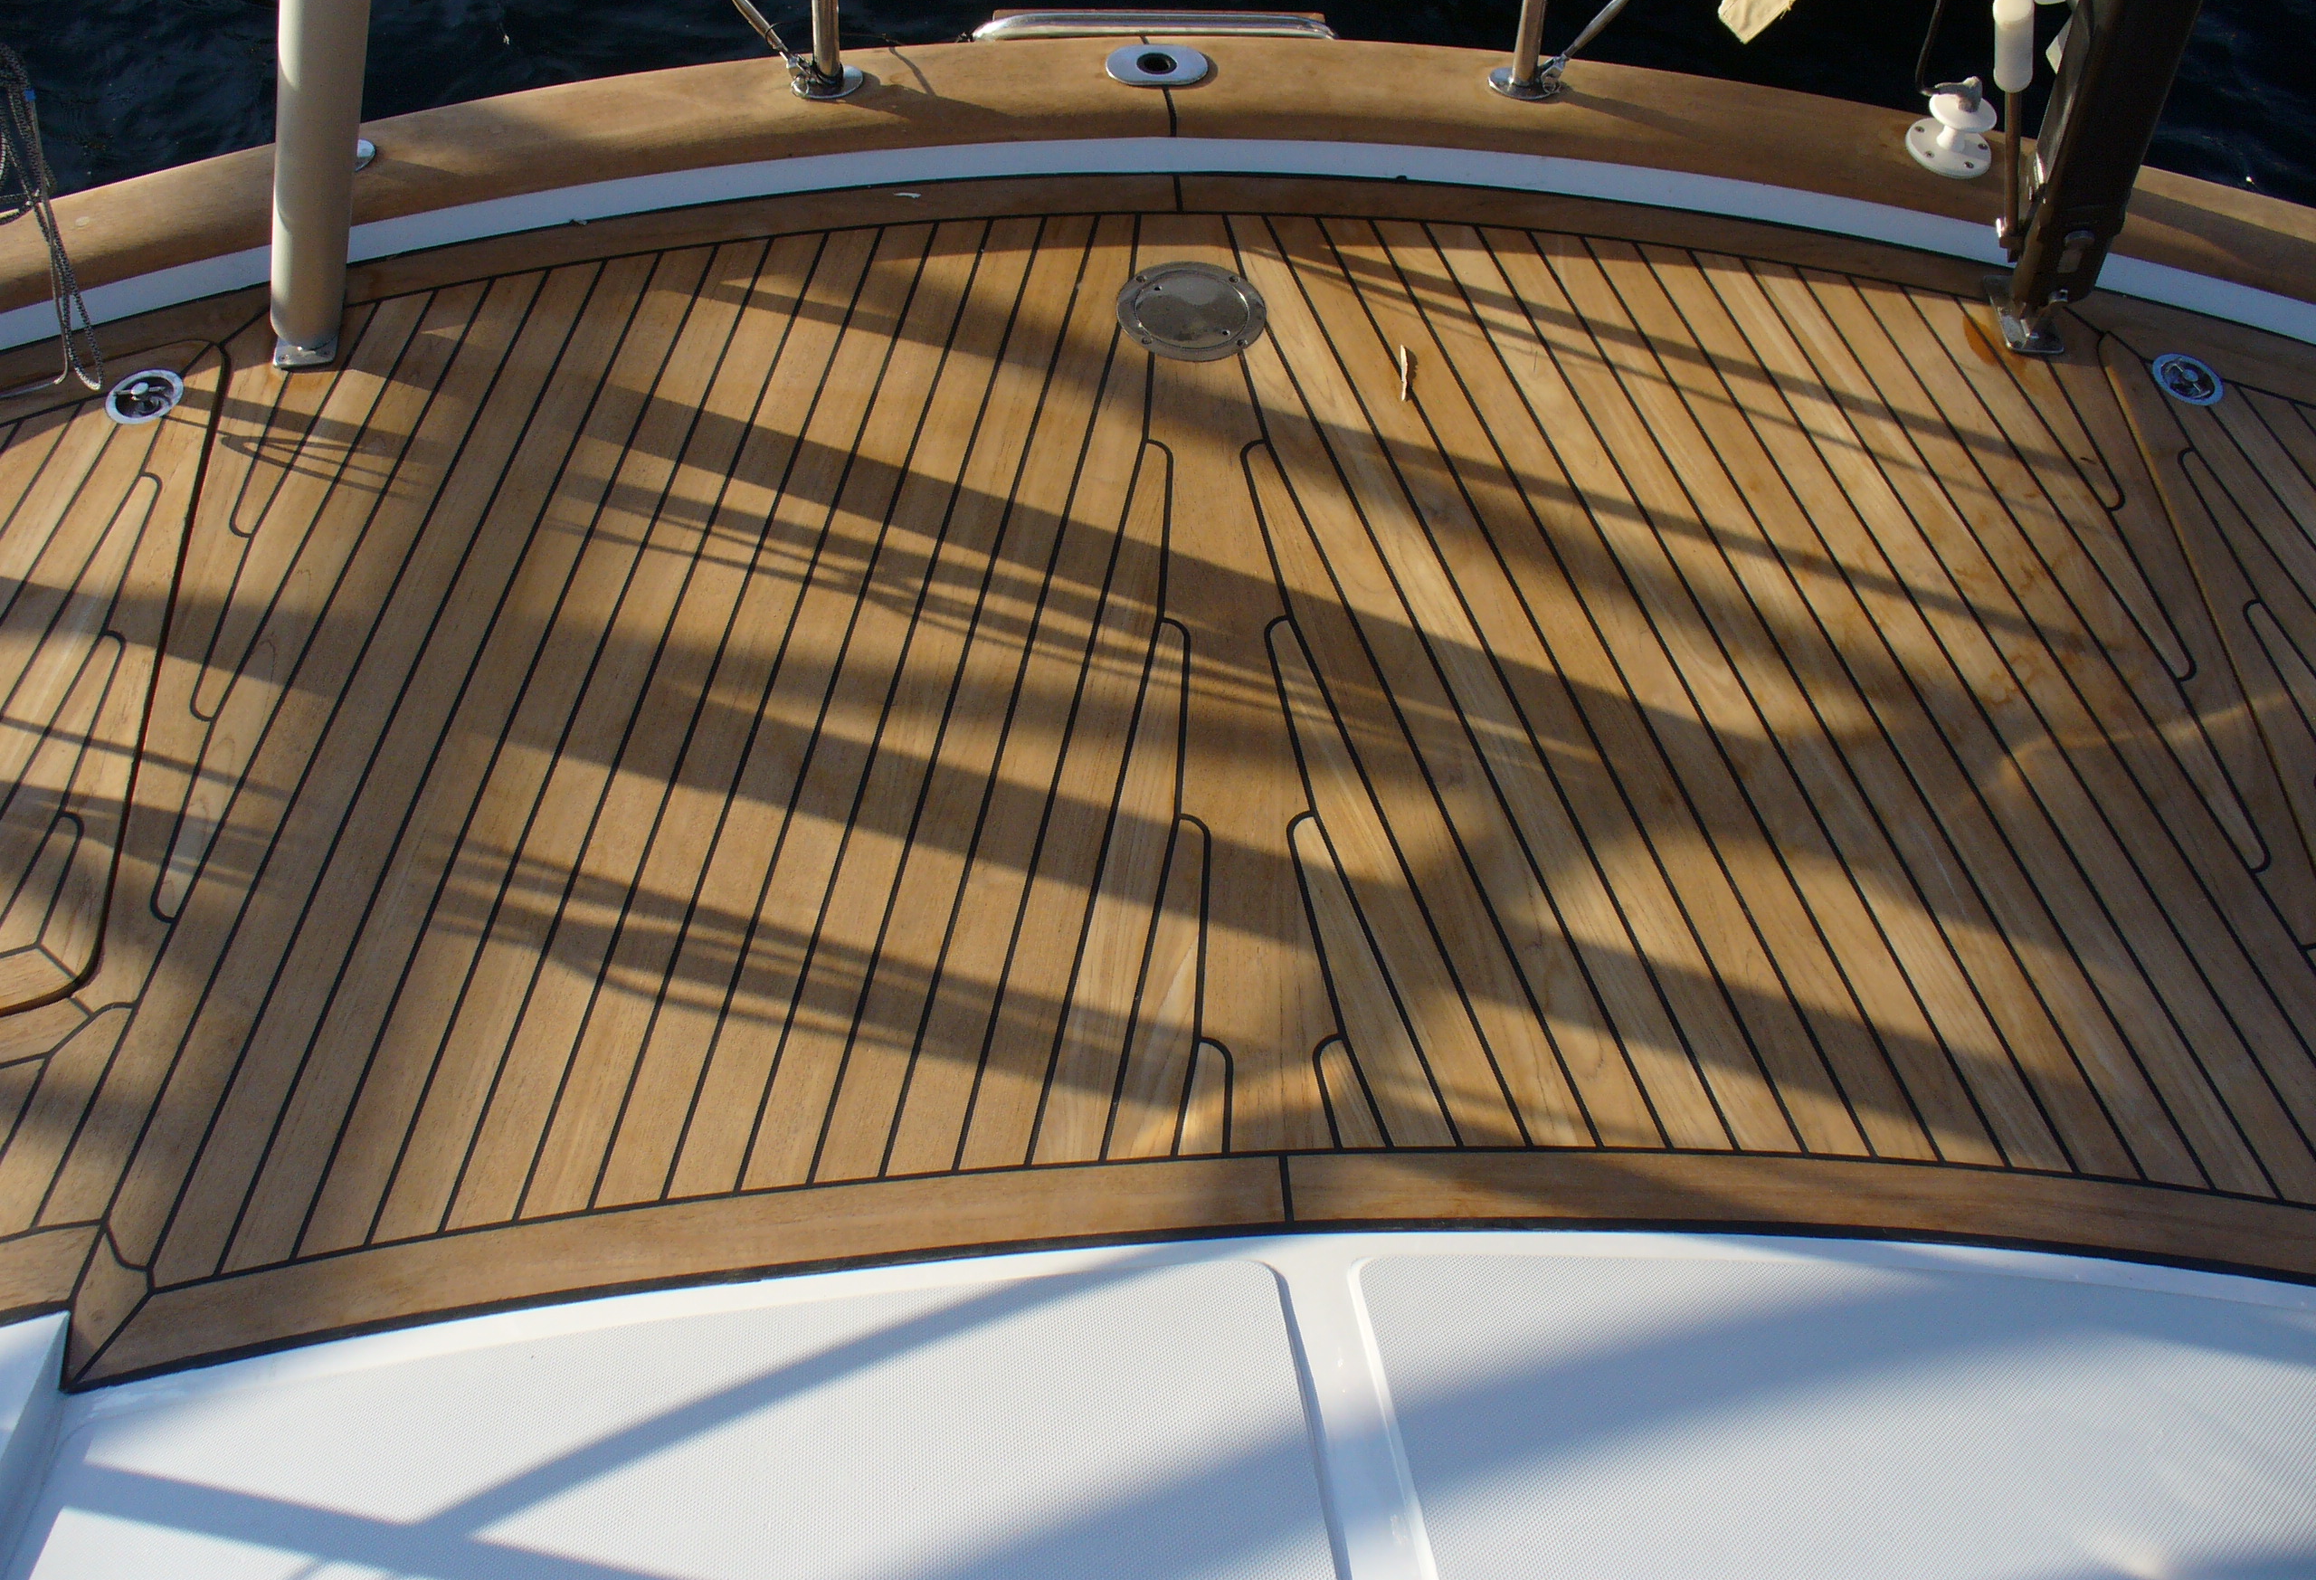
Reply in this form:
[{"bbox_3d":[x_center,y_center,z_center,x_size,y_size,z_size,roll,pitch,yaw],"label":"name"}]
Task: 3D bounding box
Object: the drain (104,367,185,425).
[{"bbox_3d":[-0.950,-0.366,2.326,0.073,0.014,0.073,-6,53,3],"label":"drain"}]

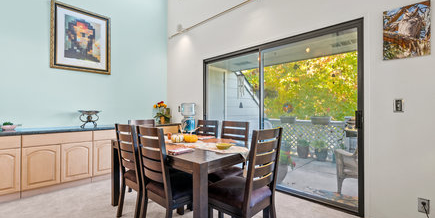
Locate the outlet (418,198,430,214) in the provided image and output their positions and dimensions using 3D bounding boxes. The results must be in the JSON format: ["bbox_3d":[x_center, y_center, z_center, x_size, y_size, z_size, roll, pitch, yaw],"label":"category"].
[{"bbox_3d":[1.771,0.837,1.655,0.074,0.118,0.012,0,0,44],"label":"outlet"}]

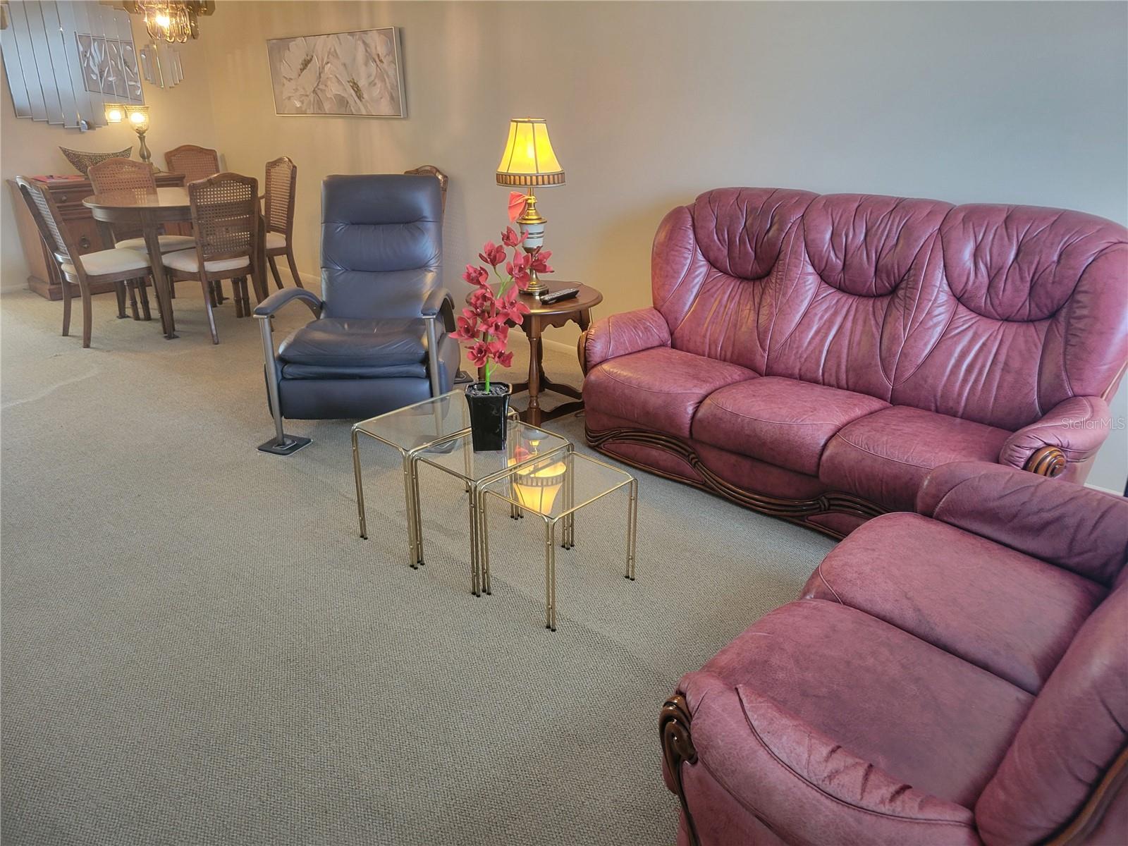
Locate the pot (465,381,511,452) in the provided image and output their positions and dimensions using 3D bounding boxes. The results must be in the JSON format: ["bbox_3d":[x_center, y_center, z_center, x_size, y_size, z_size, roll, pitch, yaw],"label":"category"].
[{"bbox_3d":[-0.232,-0.014,2.596,0.145,0.185,0.145,0,21,0],"label":"pot"}]

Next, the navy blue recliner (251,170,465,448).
[{"bbox_3d":[-0.862,-0.550,3.832,0.780,1.020,1.060,0,21,-1],"label":"navy blue recliner"}]

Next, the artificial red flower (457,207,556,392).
[{"bbox_3d":[-0.176,-0.313,2.480,0.310,0.528,0.220,0,21,0],"label":"artificial red flower"}]

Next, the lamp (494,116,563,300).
[{"bbox_3d":[-0.135,-0.956,3.785,0.320,0.763,0.320,0,21,0],"label":"lamp"}]

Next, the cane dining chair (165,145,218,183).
[{"bbox_3d":[-2.916,-1.748,6.978,0.580,0.975,0.490,20,28,41],"label":"cane dining chair"}]

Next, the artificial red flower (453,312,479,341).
[{"bbox_3d":[-0.285,-0.283,2.460,0.085,0.090,0.060,0,21,0],"label":"artificial red flower"}]

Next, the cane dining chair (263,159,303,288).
[{"bbox_3d":[-2.142,-1.326,5.891,0.490,0.975,0.580,20,28,41],"label":"cane dining chair"}]

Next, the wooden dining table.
[{"bbox_3d":[-2.437,-1.071,5.503,1.100,0.776,1.100,20,28,41],"label":"wooden dining table"}]

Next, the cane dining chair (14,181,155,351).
[{"bbox_3d":[-2.780,-0.999,5.036,0.490,0.975,0.580,20,28,41],"label":"cane dining chair"}]

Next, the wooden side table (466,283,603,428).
[{"bbox_3d":[-0.126,-0.331,3.957,0.620,0.527,0.620,0,21,0],"label":"wooden side table"}]

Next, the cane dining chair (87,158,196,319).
[{"bbox_3d":[-2.788,-1.257,5.705,0.580,0.975,0.490,20,28,41],"label":"cane dining chair"}]

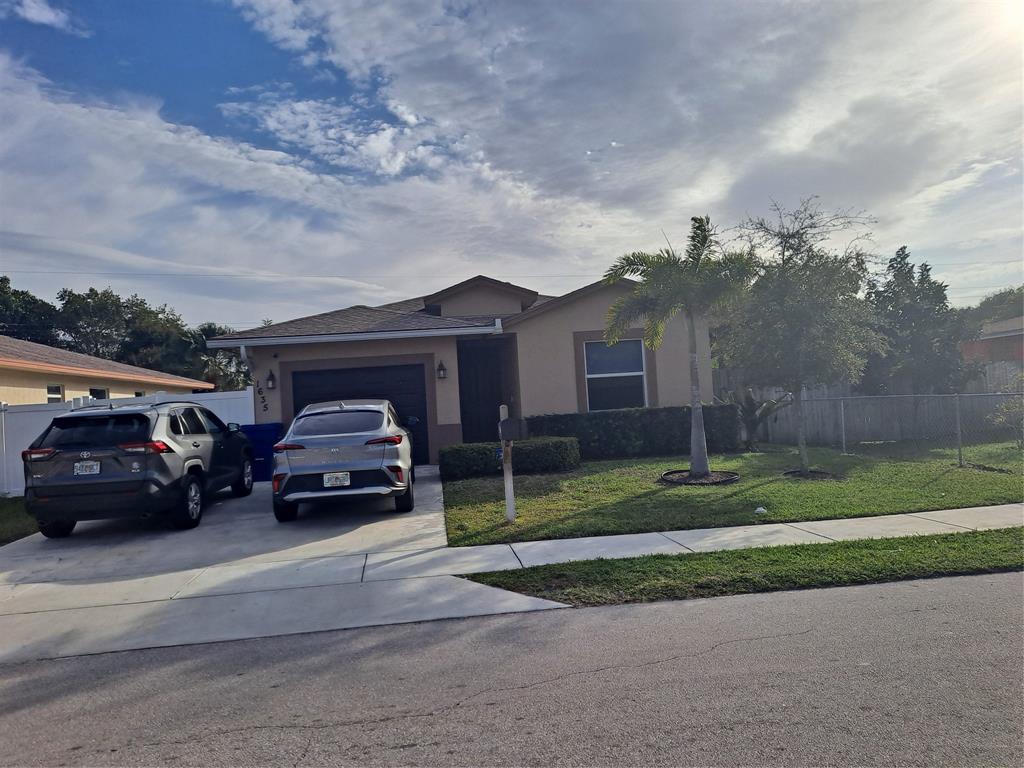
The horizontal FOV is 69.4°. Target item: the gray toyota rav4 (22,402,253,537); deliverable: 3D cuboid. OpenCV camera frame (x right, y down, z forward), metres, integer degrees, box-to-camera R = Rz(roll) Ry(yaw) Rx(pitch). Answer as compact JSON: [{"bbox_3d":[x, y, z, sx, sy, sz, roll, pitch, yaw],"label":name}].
[{"bbox_3d":[-5.234,1.088,10.969,1.860,1.700,4.600,-3,0,-5],"label":"gray toyota rav4"}]

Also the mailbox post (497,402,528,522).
[{"bbox_3d":[0.004,0.932,8.641,0.280,1.380,0.450,-4,-1,3],"label":"mailbox post"}]

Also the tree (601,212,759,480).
[{"bbox_3d":[2.763,-0.611,11.820,2.520,4.140,2.400,-3,-1,-6],"label":"tree"}]

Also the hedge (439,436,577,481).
[{"bbox_3d":[-0.073,1.349,13.553,2.500,0.560,1.150,-3,-1,-6],"label":"hedge"}]

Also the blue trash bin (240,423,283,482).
[{"bbox_3d":[-4.856,1.333,14.575,0.770,1.100,0.800,-3,-1,-6],"label":"blue trash bin"}]

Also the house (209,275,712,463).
[{"bbox_3d":[-1.261,-0.326,20.801,10.500,4.250,11.800,-3,-1,-6],"label":"house"}]

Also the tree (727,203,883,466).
[{"bbox_3d":[4.561,-0.772,11.557,2.750,4.280,2.600,-3,-1,-6],"label":"tree"}]

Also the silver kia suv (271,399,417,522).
[{"bbox_3d":[-2.446,0.997,11.371,1.820,1.560,4.630,-3,1,-7],"label":"silver kia suv"}]

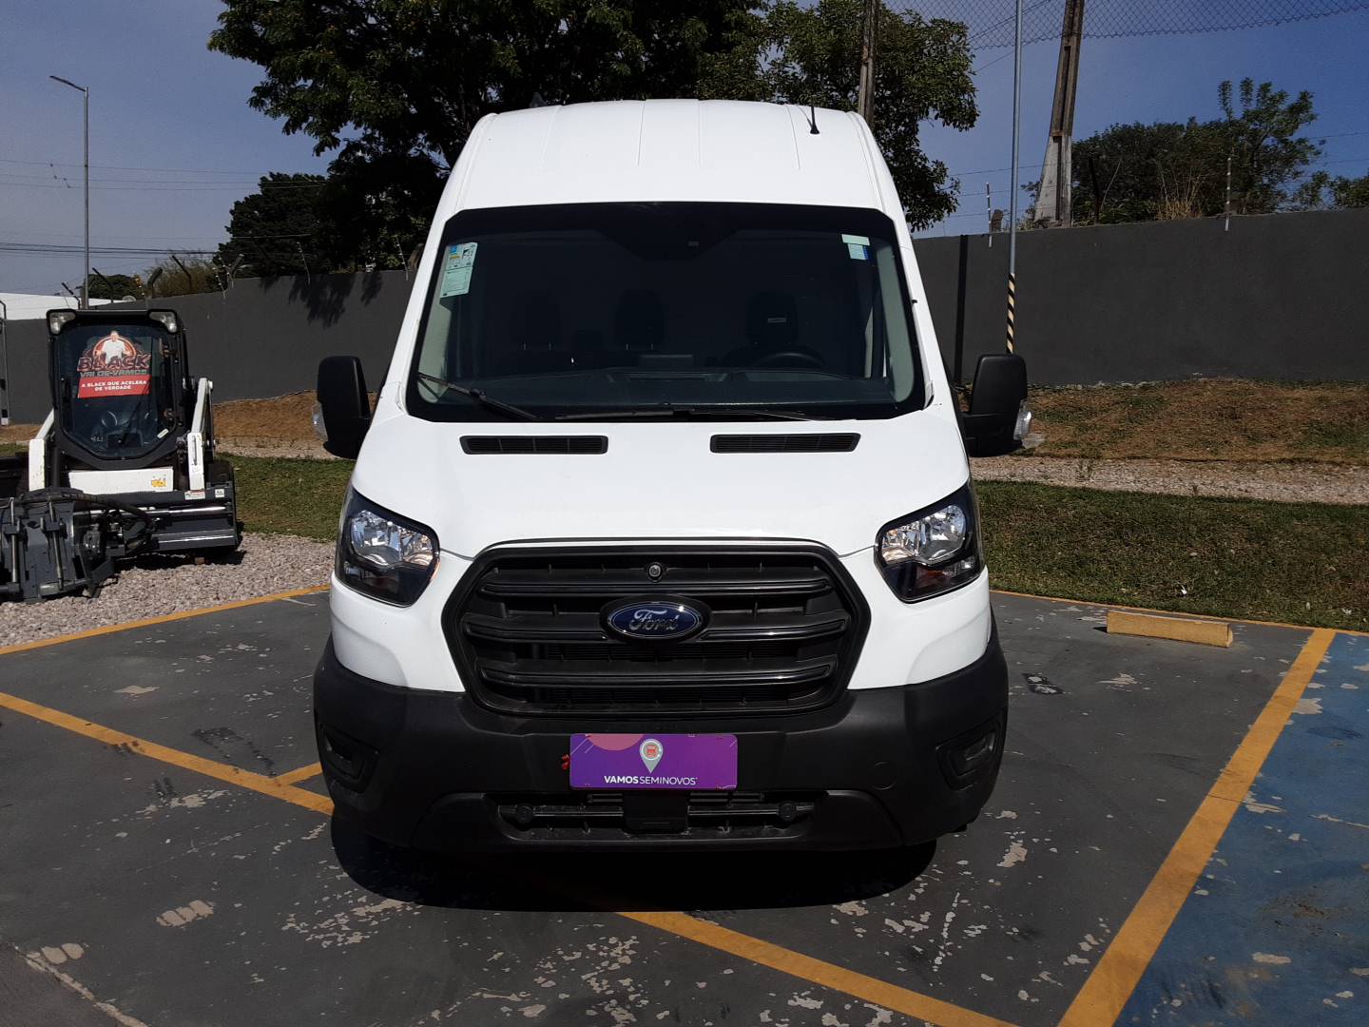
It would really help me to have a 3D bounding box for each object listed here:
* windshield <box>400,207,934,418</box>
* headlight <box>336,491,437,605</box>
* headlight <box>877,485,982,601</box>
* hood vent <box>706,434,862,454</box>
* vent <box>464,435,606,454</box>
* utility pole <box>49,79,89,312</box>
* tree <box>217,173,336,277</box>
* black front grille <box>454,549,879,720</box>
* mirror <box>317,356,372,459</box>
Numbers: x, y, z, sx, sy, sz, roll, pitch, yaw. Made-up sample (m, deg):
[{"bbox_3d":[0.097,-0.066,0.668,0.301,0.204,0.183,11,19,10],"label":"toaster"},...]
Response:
[{"bbox_3d":[-0.060,-0.705,3.802,1.700,0.200,1.120,0,52,1],"label":"windshield"},{"bbox_3d":[-0.787,0.087,2.983,0.360,0.290,0.400,0,7,1],"label":"headlight"},{"bbox_3d":[0.653,0.078,2.983,0.360,0.290,0.400,0,7,1],"label":"headlight"},{"bbox_3d":[0.300,-0.214,3.339,0.445,0.035,0.135,0,27,1],"label":"hood vent"},{"bbox_3d":[-0.446,-0.210,3.339,0.445,0.035,0.135,0,27,1],"label":"vent"},{"bbox_3d":[-16.172,-6.639,29.142,1.200,9.106,0.200,-4,8,-30],"label":"utility pole"},{"bbox_3d":[-13.386,-7.315,37.373,5.200,7.979,5.200,0,7,0],"label":"tree"},{"bbox_3d":[-0.070,0.277,2.745,1.070,0.410,0.240,0,7,1],"label":"black front grille"},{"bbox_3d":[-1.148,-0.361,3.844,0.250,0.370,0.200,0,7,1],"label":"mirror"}]

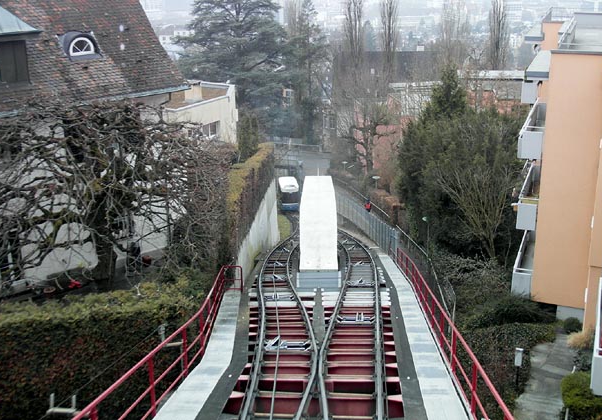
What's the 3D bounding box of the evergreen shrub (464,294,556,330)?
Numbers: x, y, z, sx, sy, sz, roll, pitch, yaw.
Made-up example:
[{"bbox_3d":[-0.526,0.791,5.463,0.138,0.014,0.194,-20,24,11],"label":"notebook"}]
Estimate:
[{"bbox_3d":[7.550,3.750,25.800,3.050,1.200,2.100,5,18,17],"label":"evergreen shrub"}]

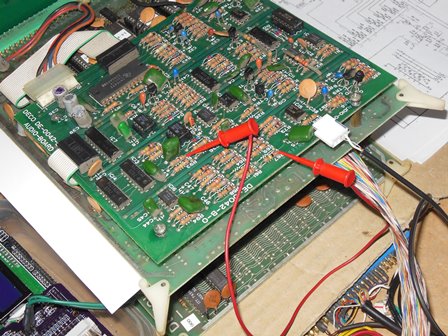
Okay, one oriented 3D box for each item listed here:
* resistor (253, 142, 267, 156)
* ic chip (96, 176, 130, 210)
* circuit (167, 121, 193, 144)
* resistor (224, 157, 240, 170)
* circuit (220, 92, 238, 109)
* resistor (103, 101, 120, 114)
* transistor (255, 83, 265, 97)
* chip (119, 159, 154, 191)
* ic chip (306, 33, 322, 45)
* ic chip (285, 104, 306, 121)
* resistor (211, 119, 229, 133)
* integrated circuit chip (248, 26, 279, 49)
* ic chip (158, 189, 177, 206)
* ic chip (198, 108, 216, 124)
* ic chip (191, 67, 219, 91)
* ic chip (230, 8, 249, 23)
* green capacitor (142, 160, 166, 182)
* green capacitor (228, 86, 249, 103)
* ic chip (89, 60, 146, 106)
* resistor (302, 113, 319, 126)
[{"bbox_3d":[0.018,-0.010,0.331,0.008,0.003,0.003,-37,55,-19],"label":"resistor"},{"bbox_3d":[-0.056,0.013,0.324,0.007,0.004,0.020,-37,55,-19],"label":"ic chip"},{"bbox_3d":[-0.024,-0.019,0.342,0.009,0.007,0.010,-37,55,-19],"label":"circuit"},{"bbox_3d":[0.004,-0.002,0.337,0.009,0.003,0.003,-36,58,-22],"label":"resistor"},{"bbox_3d":[0.002,-0.036,0.353,0.008,0.004,0.009,-37,55,-19],"label":"circuit"},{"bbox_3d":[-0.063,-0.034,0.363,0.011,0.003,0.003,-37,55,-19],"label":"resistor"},{"bbox_3d":[0.020,-0.044,0.367,0.005,0.006,0.004,-36,58,-22],"label":"transistor"},{"bbox_3d":[-0.044,0.004,0.329,0.007,0.004,0.020,-37,55,-19],"label":"chip"},{"bbox_3d":[0.055,-0.077,0.392,0.007,0.004,0.009,-36,58,-22],"label":"ic chip"},{"bbox_3d":[0.037,-0.028,0.342,0.007,0.004,0.010,-37,55,-19],"label":"ic chip"},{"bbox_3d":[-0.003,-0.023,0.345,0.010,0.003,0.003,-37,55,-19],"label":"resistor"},{"bbox_3d":[0.024,-0.079,0.396,0.007,0.004,0.019,-36,58,-22],"label":"integrated circuit chip"},{"bbox_3d":[-0.028,0.015,0.318,0.007,0.004,0.010,-37,55,-19],"label":"ic chip"},{"bbox_3d":[-0.009,-0.028,0.359,0.007,0.004,0.009,-36,58,-22],"label":"ic chip"},{"bbox_3d":[-0.011,-0.049,0.367,0.007,0.004,0.019,-37,55,-19],"label":"ic chip"},{"bbox_3d":[0.009,-0.093,0.398,0.007,0.004,0.010,-37,55,-19],"label":"ic chip"},{"bbox_3d":[-0.036,0.002,0.337,0.006,0.005,0.013,-36,58,-22],"label":"green capacitor"},{"bbox_3d":[0.009,-0.042,0.367,0.006,0.005,0.014,-36,58,-22],"label":"green capacitor"},{"bbox_3d":[-0.060,-0.050,0.375,0.035,0.004,0.015,-37,55,-19],"label":"ic chip"},{"bbox_3d":[0.047,-0.026,0.353,0.009,0.003,0.003,-36,58,-22],"label":"resistor"}]

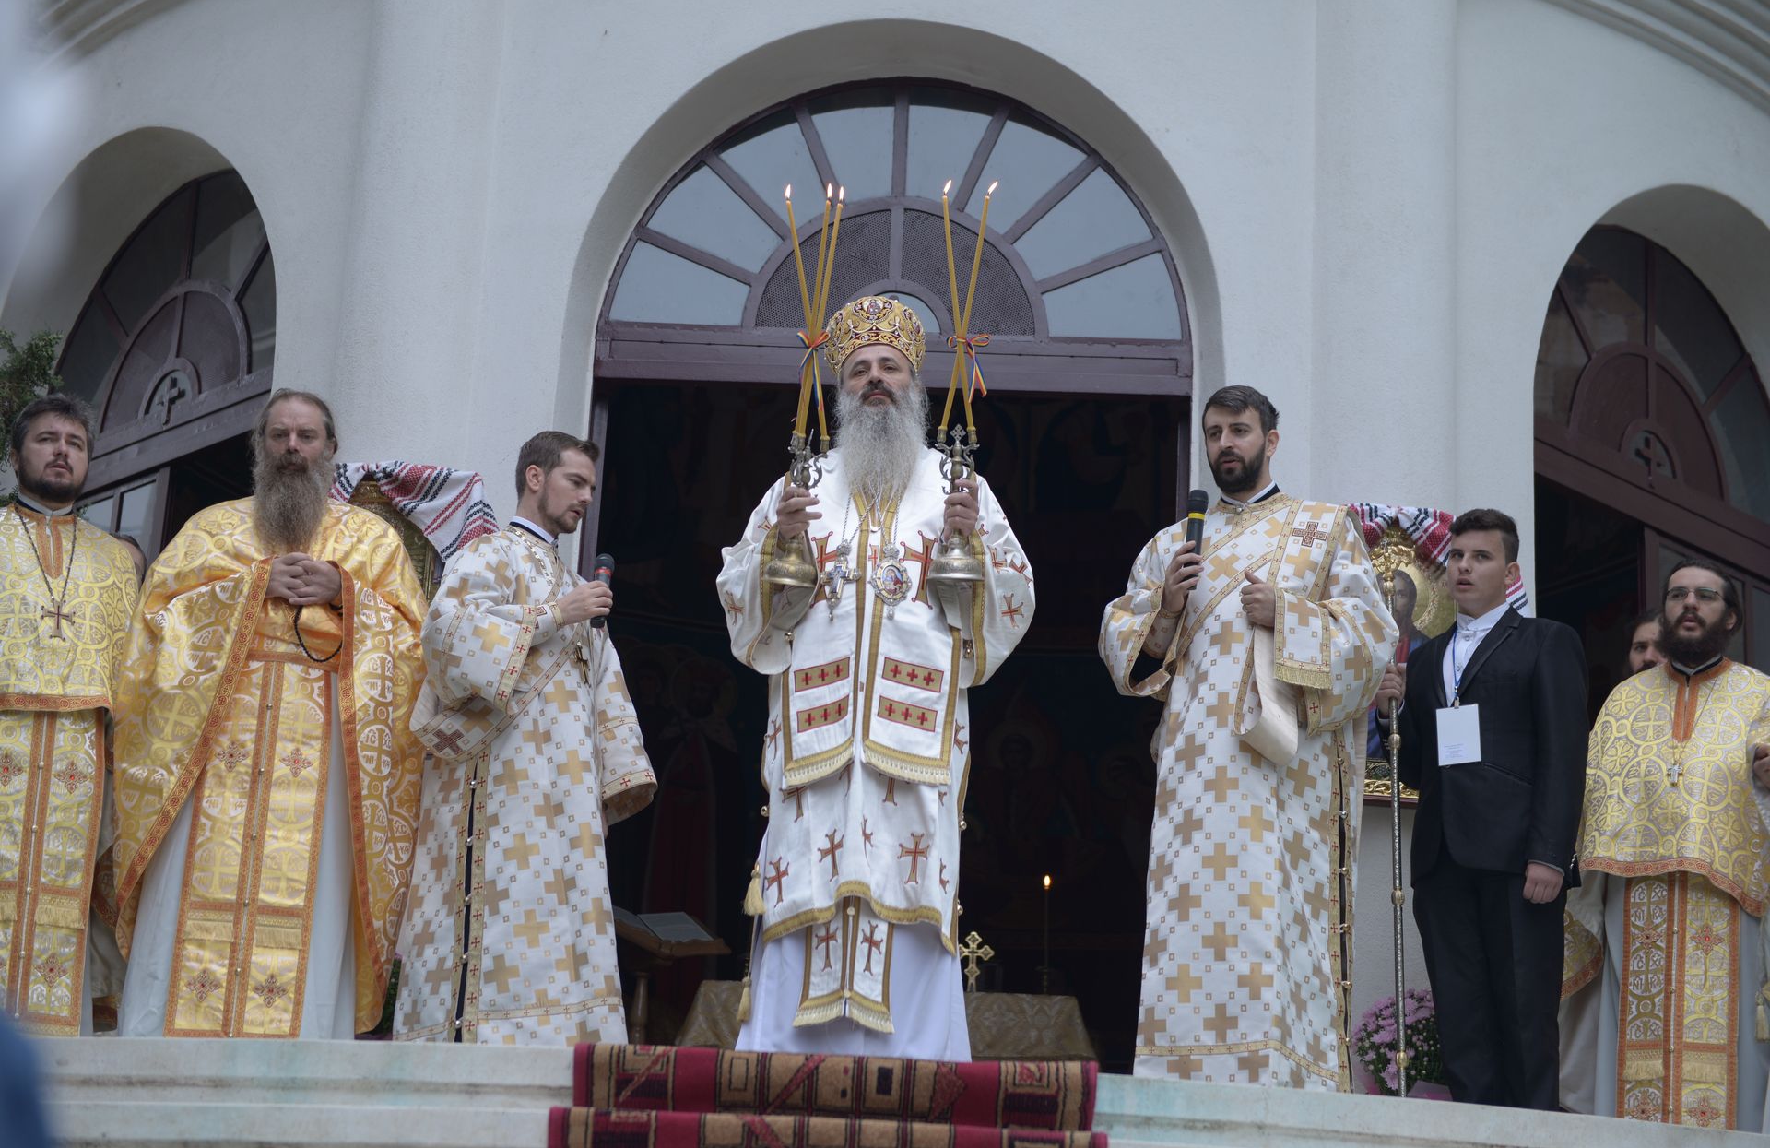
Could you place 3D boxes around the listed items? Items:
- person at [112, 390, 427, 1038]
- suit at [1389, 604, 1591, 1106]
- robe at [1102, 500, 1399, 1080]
[{"bbox_3d":[-1.620,0.357,8.007,0.800,1.769,0.500,5,-16,-8],"label":"person"},{"bbox_3d":[1.615,0.751,8.105,0.540,1.379,0.360,-9,-20,37],"label":"suit"},{"bbox_3d":[0.925,0.545,7.832,0.720,1.561,0.500,-11,-21,40],"label":"robe"}]

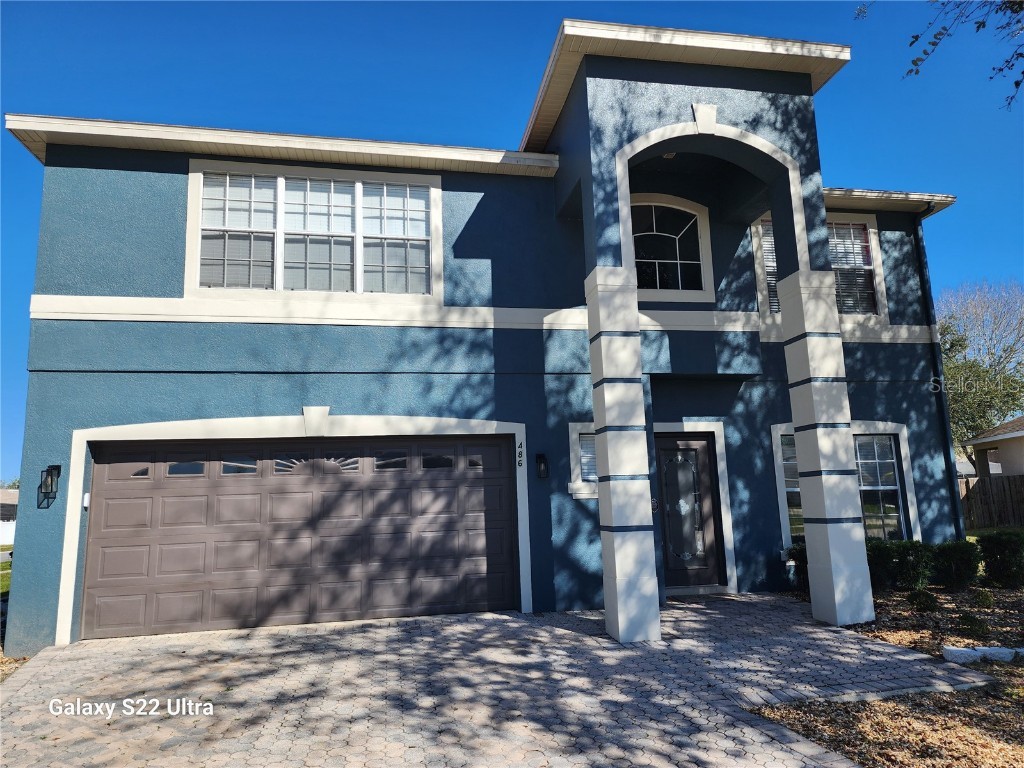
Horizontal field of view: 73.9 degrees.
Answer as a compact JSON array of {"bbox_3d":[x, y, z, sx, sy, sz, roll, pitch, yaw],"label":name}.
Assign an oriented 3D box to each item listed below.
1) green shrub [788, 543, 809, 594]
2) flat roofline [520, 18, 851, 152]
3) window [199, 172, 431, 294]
[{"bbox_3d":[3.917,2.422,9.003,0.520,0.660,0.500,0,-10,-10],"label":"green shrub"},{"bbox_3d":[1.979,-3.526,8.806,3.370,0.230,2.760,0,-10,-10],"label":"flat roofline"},{"bbox_3d":[-2.394,-1.869,8.460,2.770,1.490,0.130,0,-10,-11],"label":"window"}]

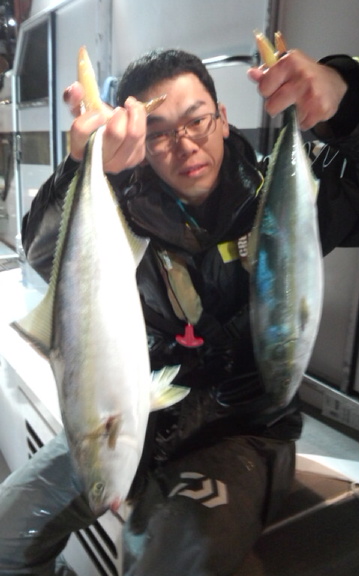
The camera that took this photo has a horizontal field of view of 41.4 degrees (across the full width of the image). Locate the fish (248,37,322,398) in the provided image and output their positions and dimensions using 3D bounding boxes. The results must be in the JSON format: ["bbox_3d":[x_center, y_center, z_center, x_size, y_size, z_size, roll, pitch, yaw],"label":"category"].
[{"bbox_3d":[0.143,-0.076,0.635,0.115,0.500,0.080,-3,8,-12],"label":"fish"}]

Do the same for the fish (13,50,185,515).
[{"bbox_3d":[-0.097,0.008,0.585,0.205,0.570,0.095,2,7,10],"label":"fish"}]

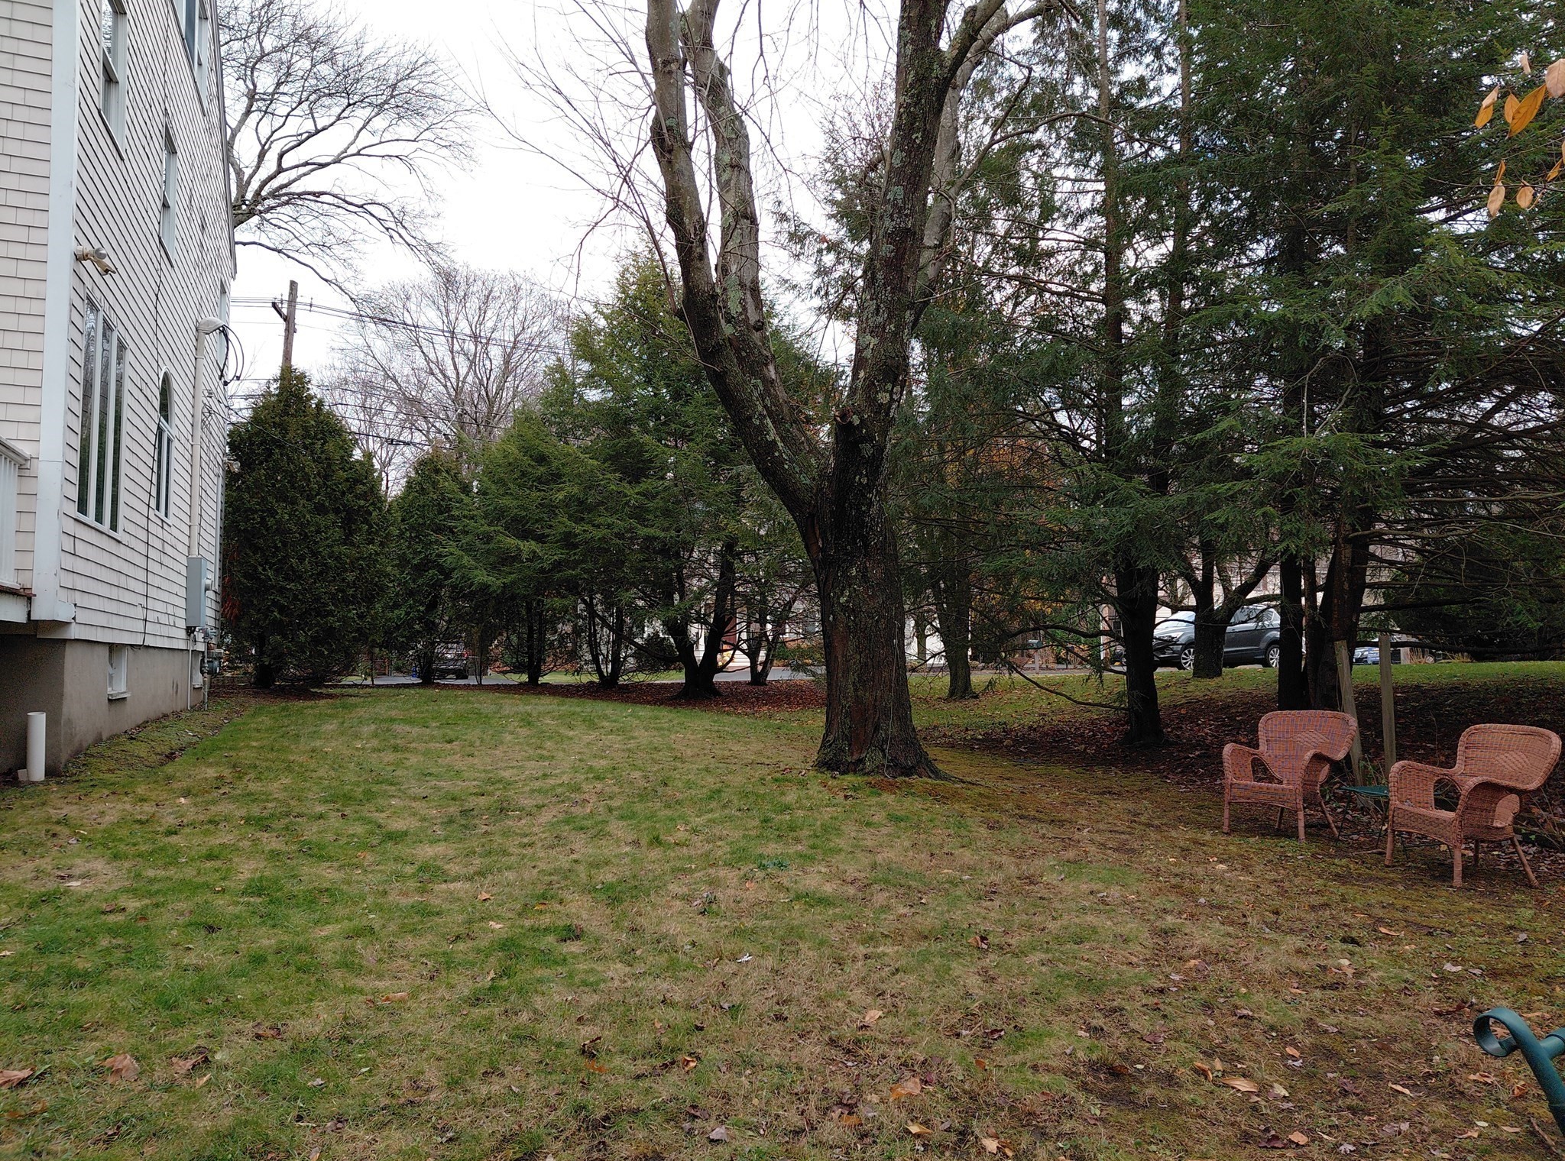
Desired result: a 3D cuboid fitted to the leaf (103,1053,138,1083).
[{"bbox_3d":[-1.833,1.353,3.130,0.100,0.045,0.090,2,-5,-29],"label":"leaf"}]

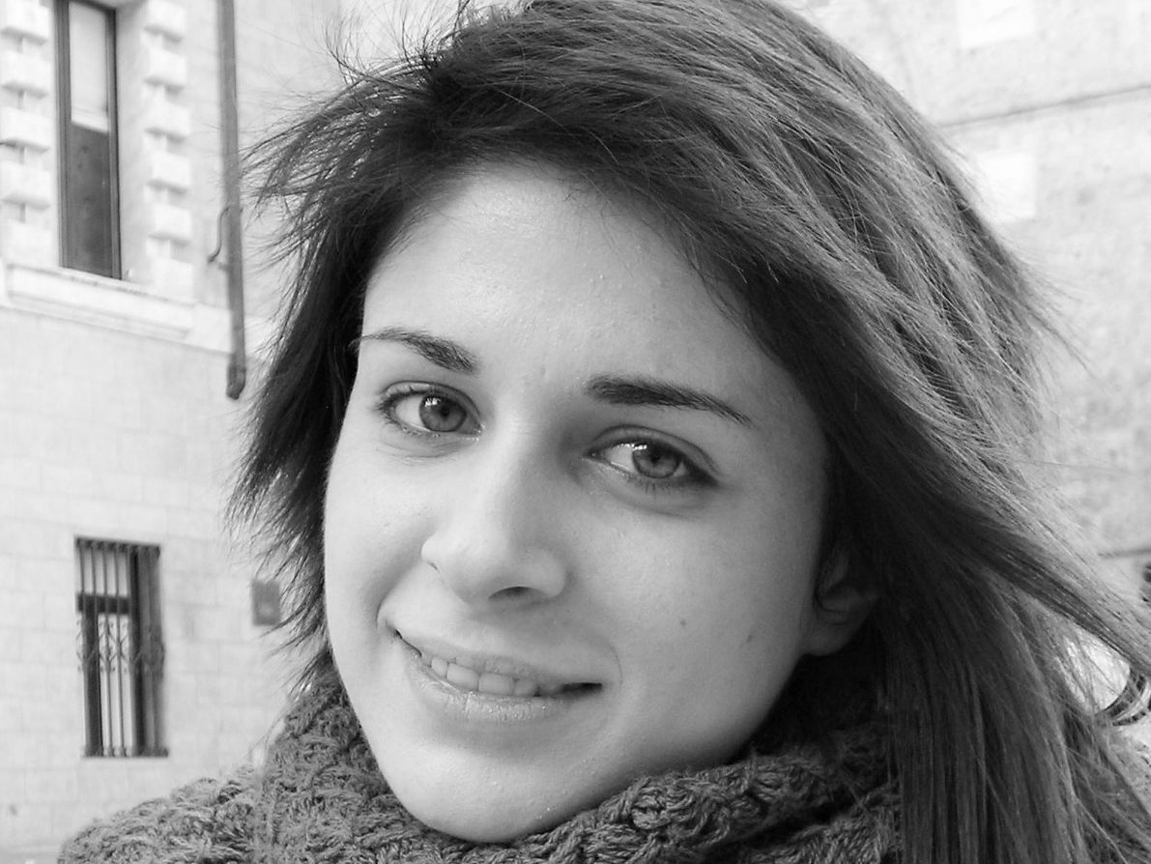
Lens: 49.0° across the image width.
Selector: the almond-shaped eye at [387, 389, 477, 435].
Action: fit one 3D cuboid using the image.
[{"bbox_3d":[-0.038,-0.005,0.338,0.026,0.011,0.012,12,-2,13],"label":"almond-shaped eye"}]

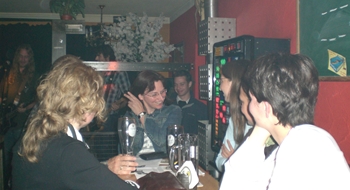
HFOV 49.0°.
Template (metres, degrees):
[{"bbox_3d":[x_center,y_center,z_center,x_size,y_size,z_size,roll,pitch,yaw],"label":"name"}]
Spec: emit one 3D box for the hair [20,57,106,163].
[{"bbox_3d":[-0.392,0.047,1.350,0.270,0.360,0.220,3,0,-39],"label":"hair"}]

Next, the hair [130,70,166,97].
[{"bbox_3d":[-0.163,-0.071,2.350,0.180,0.180,0.210,4,2,-45],"label":"hair"}]

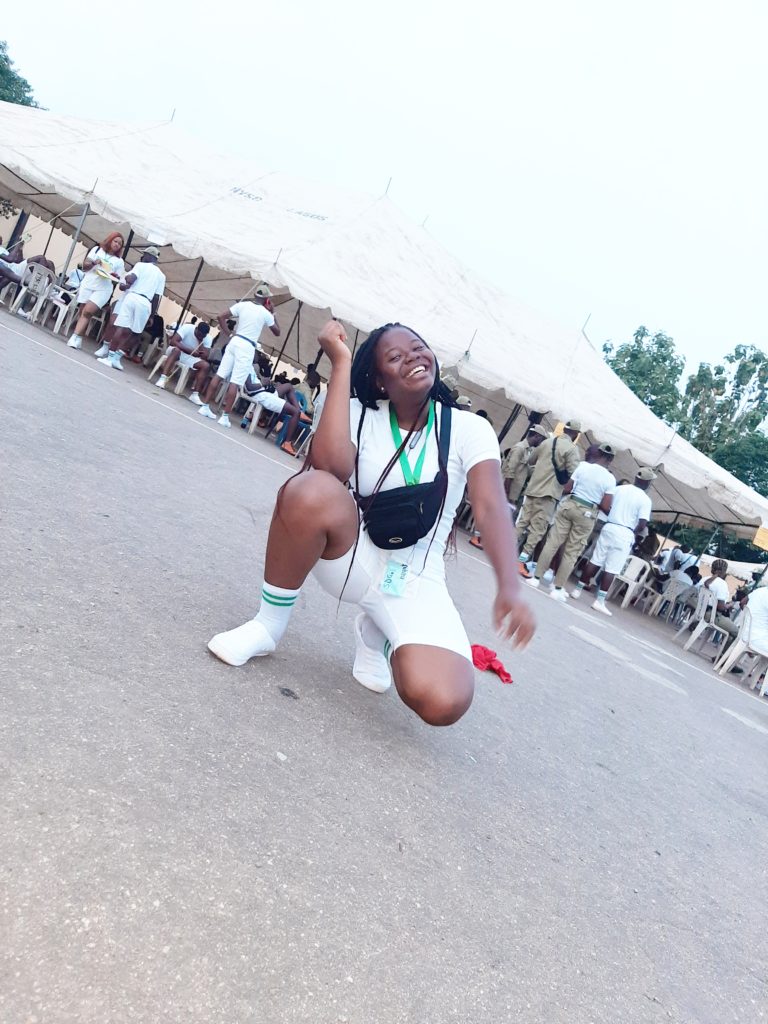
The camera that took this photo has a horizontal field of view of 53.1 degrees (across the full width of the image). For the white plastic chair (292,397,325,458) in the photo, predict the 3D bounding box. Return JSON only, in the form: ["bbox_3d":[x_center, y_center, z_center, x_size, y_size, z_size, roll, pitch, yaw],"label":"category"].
[{"bbox_3d":[-0.861,-1.086,10.175,0.500,0.820,0.480,20,8,-35],"label":"white plastic chair"}]

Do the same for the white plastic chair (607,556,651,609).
[{"bbox_3d":[3.828,1.050,12.023,0.460,0.810,0.530,29,6,34],"label":"white plastic chair"}]

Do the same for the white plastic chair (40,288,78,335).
[{"bbox_3d":[-5.019,-3.215,11.890,0.560,0.820,0.560,25,5,-5],"label":"white plastic chair"}]

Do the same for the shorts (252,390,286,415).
[{"bbox_3d":[-1.614,-1.530,10.750,0.500,0.260,0.400,25,5,1],"label":"shorts"}]

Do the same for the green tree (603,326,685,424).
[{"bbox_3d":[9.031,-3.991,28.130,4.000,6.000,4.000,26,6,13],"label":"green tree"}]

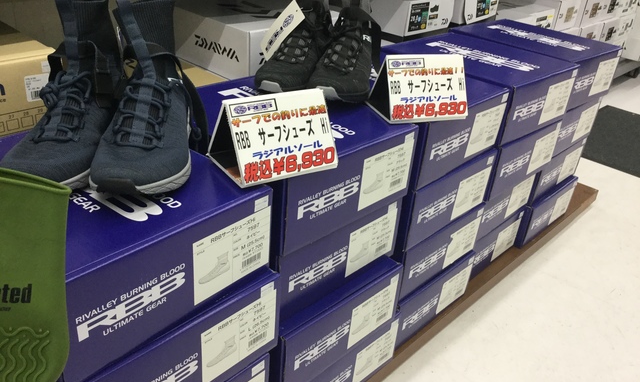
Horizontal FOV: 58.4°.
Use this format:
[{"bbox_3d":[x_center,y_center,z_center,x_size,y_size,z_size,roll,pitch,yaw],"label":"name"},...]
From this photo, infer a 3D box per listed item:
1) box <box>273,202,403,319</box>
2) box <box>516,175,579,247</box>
[{"bbox_3d":[-0.078,0.040,1.052,0.285,0.128,0.340,-23,39,-39],"label":"box"},{"bbox_3d":[0.542,-0.008,1.741,0.285,0.128,0.340,-23,39,-39],"label":"box"}]

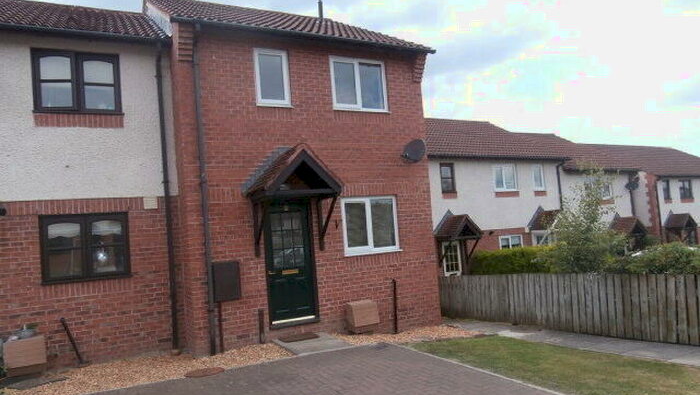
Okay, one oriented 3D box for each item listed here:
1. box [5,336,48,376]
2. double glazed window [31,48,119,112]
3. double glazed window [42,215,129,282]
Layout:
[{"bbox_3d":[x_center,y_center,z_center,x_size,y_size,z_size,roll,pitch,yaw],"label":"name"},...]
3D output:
[{"bbox_3d":[-4.680,2.288,6.997,0.480,0.480,0.320,-3,-3,-27],"label":"box"},{"bbox_3d":[-4.344,-1.840,7.773,1.250,1.000,0.100,-3,-3,-27],"label":"double glazed window"},{"bbox_3d":[-4.143,0.788,7.644,1.250,1.060,0.100,-3,-3,-27],"label":"double glazed window"}]

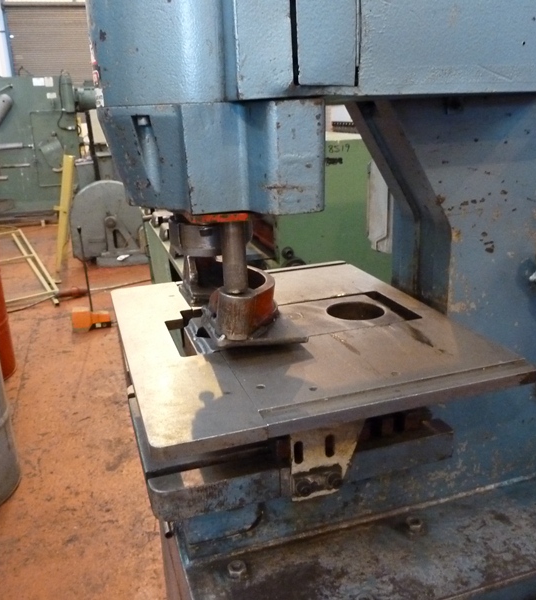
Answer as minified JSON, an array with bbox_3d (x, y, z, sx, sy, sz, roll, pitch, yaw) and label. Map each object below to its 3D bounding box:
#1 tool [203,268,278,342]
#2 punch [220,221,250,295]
[{"bbox_3d":[-0.049,0.002,1.169,0.151,0.084,0.210,-8,19,-20],"label":"tool"},{"bbox_3d":[-0.062,-0.082,1.073,0.045,0.137,0.045,-1,18,0],"label":"punch"}]

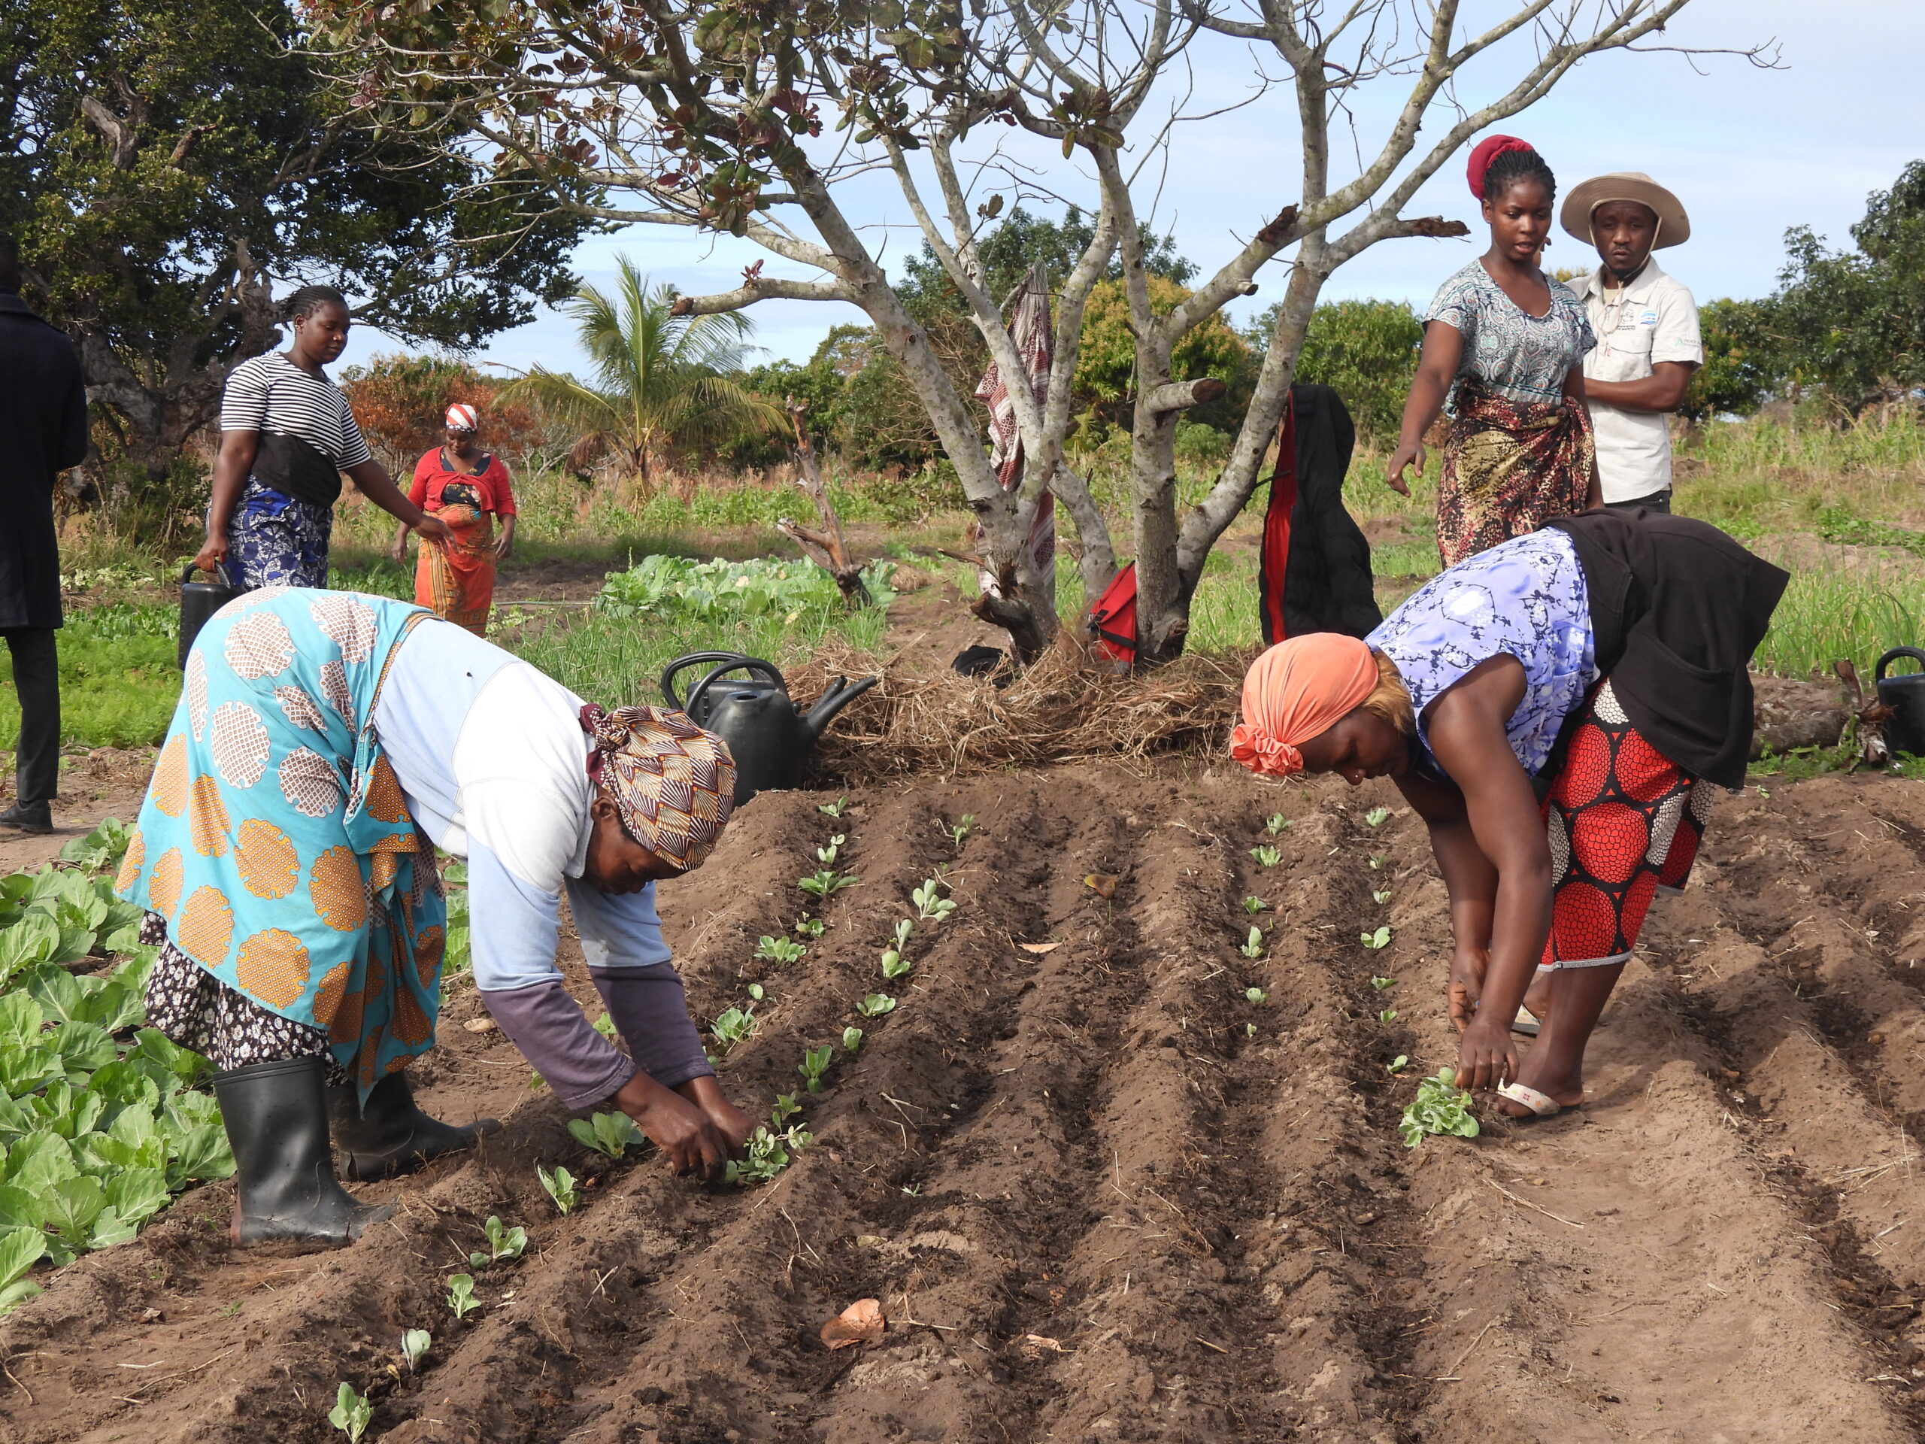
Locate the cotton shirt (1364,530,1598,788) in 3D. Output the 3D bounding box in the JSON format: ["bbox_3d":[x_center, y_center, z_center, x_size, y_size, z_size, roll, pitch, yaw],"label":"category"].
[{"bbox_3d":[0.837,-0.112,5.250,0.440,0.300,0.410,-23,0,0],"label":"cotton shirt"}]

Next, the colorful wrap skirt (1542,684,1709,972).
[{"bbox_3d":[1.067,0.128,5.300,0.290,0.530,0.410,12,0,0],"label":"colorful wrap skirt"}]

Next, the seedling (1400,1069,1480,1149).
[{"bbox_3d":[0.729,0.592,5.100,0.120,0.095,0.115,0,6,0],"label":"seedling"}]

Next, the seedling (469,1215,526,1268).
[{"bbox_3d":[-0.640,0.716,4.600,0.079,0.066,0.068,0,5,0],"label":"seedling"}]

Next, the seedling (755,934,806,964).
[{"bbox_3d":[-0.384,0.478,7.050,0.104,0.056,0.090,0,5,0],"label":"seedling"}]

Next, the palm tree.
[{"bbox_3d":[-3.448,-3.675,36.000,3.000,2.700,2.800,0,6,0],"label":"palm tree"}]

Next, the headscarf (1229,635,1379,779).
[{"bbox_3d":[0.530,-0.024,5.150,0.215,0.205,0.190,12,-12,0],"label":"headscarf"}]

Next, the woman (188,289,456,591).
[{"bbox_3d":[-2.000,-0.567,10.450,0.550,1.590,0.680,5,8,44],"label":"woman"}]

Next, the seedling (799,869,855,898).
[{"bbox_3d":[-0.316,0.376,7.750,0.130,0.060,0.115,0,6,0],"label":"seedling"}]

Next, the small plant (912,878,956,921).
[{"bbox_3d":[-0.062,0.395,7.400,0.100,0.085,0.090,0,6,0],"label":"small plant"}]

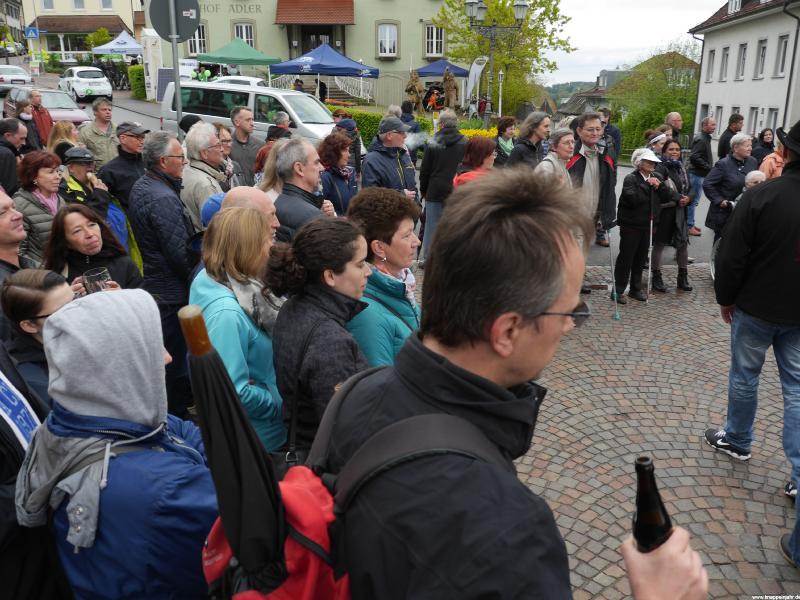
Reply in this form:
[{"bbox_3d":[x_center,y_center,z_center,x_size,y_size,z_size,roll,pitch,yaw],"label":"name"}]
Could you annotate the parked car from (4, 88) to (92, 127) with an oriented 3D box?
[{"bbox_3d":[-9.665,-4.986,17.300,4.150,1.460,1.720,16,23,41],"label":"parked car"}]

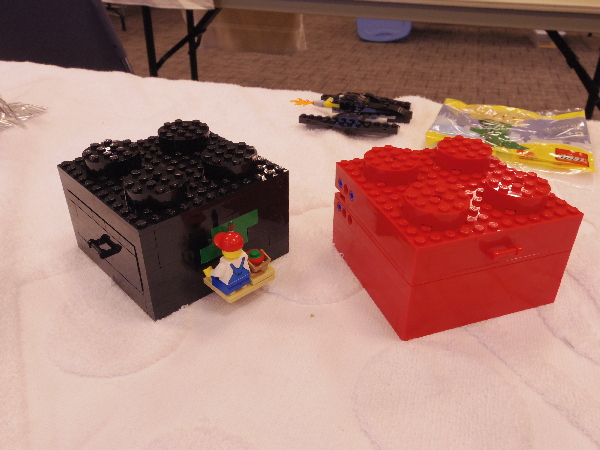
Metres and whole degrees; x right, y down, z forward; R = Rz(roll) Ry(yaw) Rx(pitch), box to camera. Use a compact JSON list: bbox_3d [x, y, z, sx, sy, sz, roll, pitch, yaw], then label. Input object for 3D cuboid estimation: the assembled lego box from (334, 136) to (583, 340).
[{"bbox_3d":[0.085,0.001,0.299,0.096,0.069,0.103,-10,33,-17],"label":"assembled lego box"}]

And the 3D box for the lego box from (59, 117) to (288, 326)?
[{"bbox_3d":[-0.071,-0.008,0.308,0.104,0.069,0.114,-26,41,-36],"label":"lego box"}]

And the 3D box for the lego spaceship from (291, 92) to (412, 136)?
[{"bbox_3d":[0.049,-0.118,0.531,0.127,0.026,0.078,9,33,13],"label":"lego spaceship"}]

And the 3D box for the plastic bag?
[{"bbox_3d":[0.198,-0.089,0.489,0.142,0.025,0.160,11,33,17],"label":"plastic bag"}]

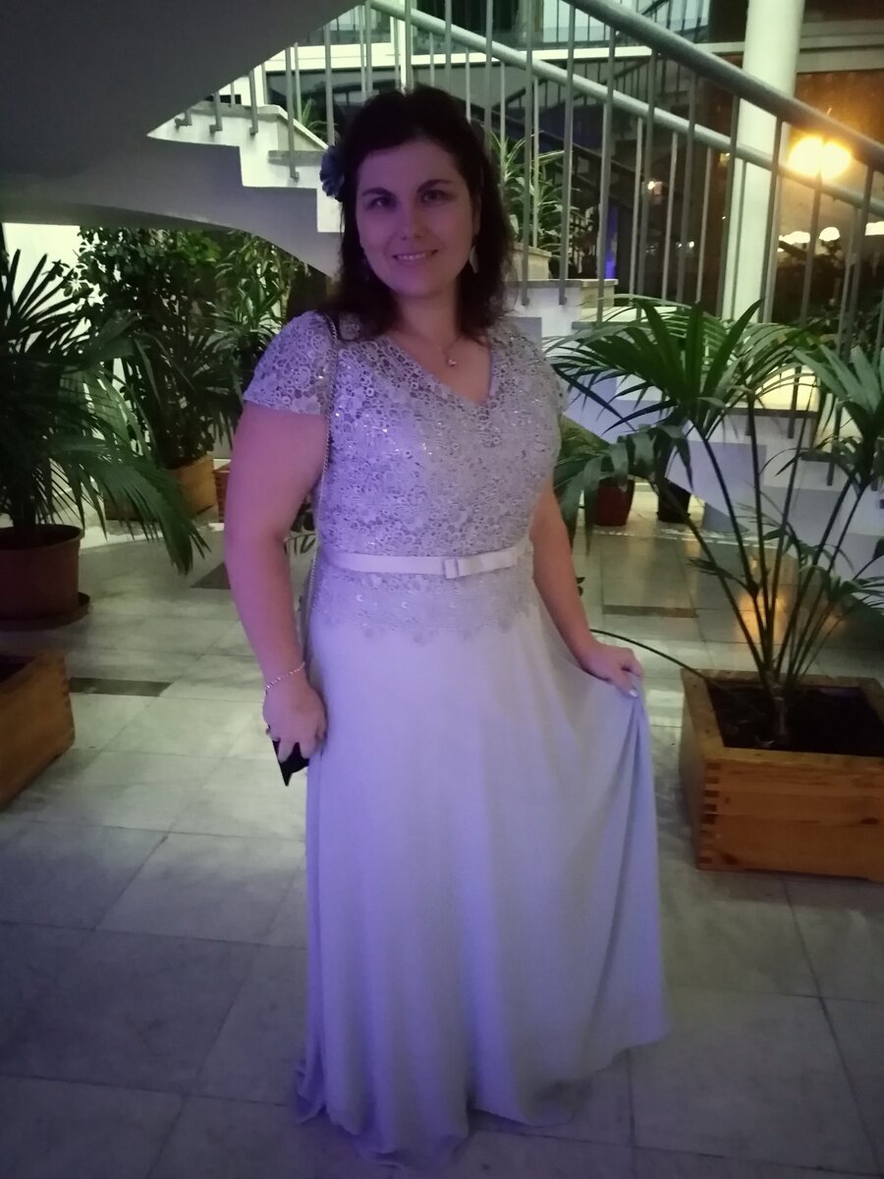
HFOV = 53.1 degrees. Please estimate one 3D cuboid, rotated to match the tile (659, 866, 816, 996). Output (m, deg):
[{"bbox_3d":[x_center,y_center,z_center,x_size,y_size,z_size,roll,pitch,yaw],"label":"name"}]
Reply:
[{"bbox_3d":[0.610,0.773,2.046,0.400,0.014,0.400,2,19,8],"label":"tile"}]

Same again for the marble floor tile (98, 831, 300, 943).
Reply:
[{"bbox_3d":[-0.578,0.736,2.210,0.400,0.014,0.400,2,19,8],"label":"marble floor tile"}]

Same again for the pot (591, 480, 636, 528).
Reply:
[{"bbox_3d":[1.053,-0.532,5.449,0.260,0.280,0.260,-1,19,0],"label":"pot"}]

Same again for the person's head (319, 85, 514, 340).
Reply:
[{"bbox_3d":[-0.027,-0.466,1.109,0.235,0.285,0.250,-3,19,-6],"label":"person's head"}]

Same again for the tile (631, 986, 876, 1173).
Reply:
[{"bbox_3d":[0.554,0.900,1.671,0.400,0.014,0.400,2,19,8],"label":"tile"}]

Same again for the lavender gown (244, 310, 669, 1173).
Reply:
[{"bbox_3d":[0.053,0.239,1.489,0.700,1.370,0.450,-9,20,-22],"label":"lavender gown"}]

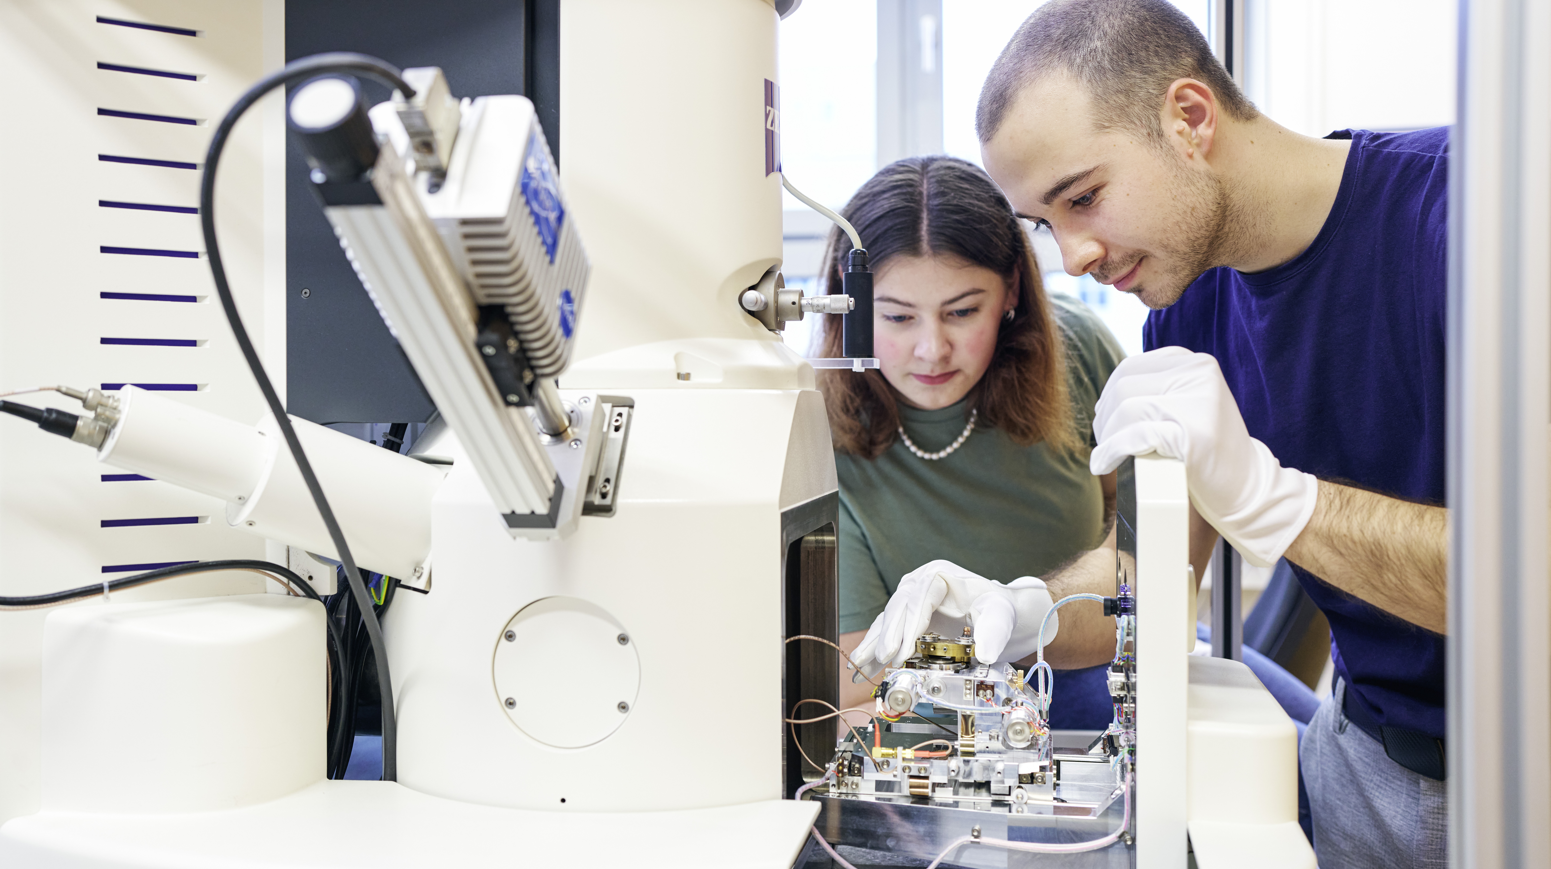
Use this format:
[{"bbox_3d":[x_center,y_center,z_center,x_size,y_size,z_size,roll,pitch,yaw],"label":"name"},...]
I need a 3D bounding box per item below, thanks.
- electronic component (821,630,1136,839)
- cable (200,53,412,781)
[{"bbox_3d":[0.160,0.222,1.220,0.235,0.145,0.190,0,1,13],"label":"electronic component"},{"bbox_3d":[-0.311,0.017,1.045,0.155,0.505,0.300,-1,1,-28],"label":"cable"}]

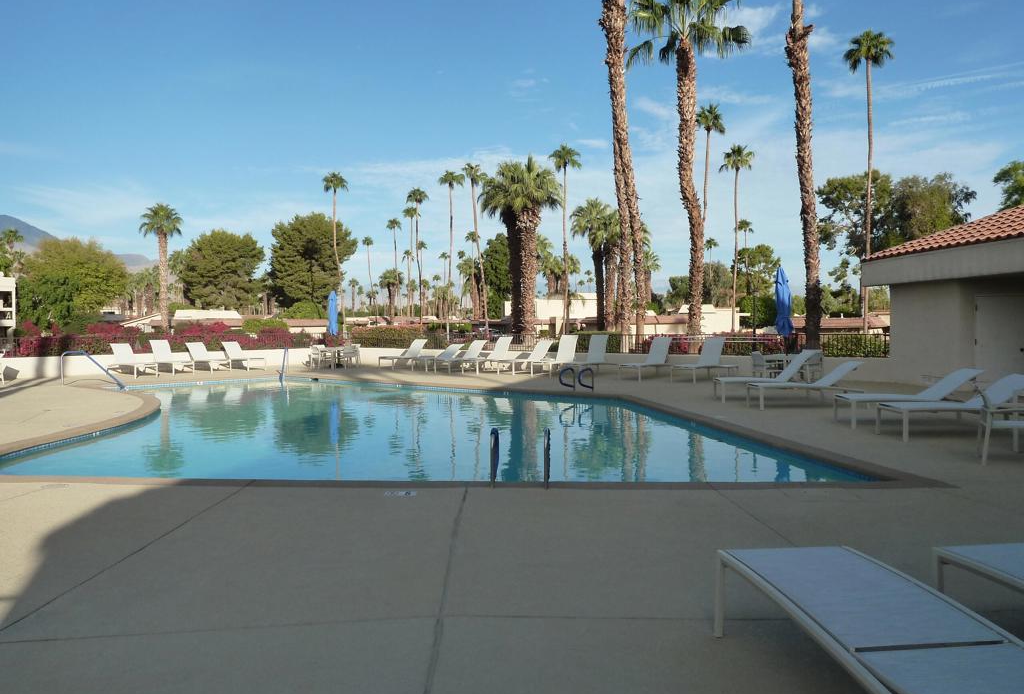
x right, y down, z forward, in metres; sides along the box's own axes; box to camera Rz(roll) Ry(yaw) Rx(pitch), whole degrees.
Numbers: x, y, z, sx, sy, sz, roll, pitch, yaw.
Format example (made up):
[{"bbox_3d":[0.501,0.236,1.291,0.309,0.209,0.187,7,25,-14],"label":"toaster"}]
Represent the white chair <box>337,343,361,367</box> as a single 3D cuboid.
[{"bbox_3d":[-5.594,0.286,25.322,0.640,0.860,0.620,2,2,41],"label":"white chair"}]

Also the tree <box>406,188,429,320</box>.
[{"bbox_3d":[-12.779,-11.266,99.726,3.000,20.600,3.000,0,2,0],"label":"tree"}]

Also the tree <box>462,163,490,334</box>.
[{"bbox_3d":[-3.546,-9.630,75.760,2.900,18.240,2.800,0,2,0],"label":"tree"}]

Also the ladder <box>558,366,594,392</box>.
[{"bbox_3d":[1.480,0.710,16.388,0.540,0.580,0.660,1,2,28],"label":"ladder"}]

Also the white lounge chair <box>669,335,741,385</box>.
[{"bbox_3d":[5.033,0.362,19.260,1.960,1.092,0.640,-2,2,-42],"label":"white lounge chair"}]

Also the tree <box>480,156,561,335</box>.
[{"bbox_3d":[0.622,-5.780,45.840,4.900,12.120,4.400,0,2,0],"label":"tree"}]

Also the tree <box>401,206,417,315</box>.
[{"bbox_3d":[-17.326,-12.929,124.652,2.800,21.966,2.800,0,2,0],"label":"tree"}]

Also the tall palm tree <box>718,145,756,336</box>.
[{"bbox_3d":[17.569,-7.946,57.791,2.900,15.820,2.800,0,2,0],"label":"tall palm tree"}]

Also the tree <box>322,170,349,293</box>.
[{"bbox_3d":[-17.412,-8.963,73.776,2.750,17.010,2.700,0,2,0],"label":"tree"}]

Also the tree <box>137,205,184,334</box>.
[{"bbox_3d":[-33.272,-6.909,69.835,4.200,13.340,4.200,0,2,0],"label":"tree"}]

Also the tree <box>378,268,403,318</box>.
[{"bbox_3d":[-20.045,-7.483,121.824,3.900,11.259,3.900,0,2,0],"label":"tree"}]

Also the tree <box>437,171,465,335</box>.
[{"bbox_3d":[-6.071,-8.832,72.779,2.750,16.800,2.750,0,2,0],"label":"tree"}]

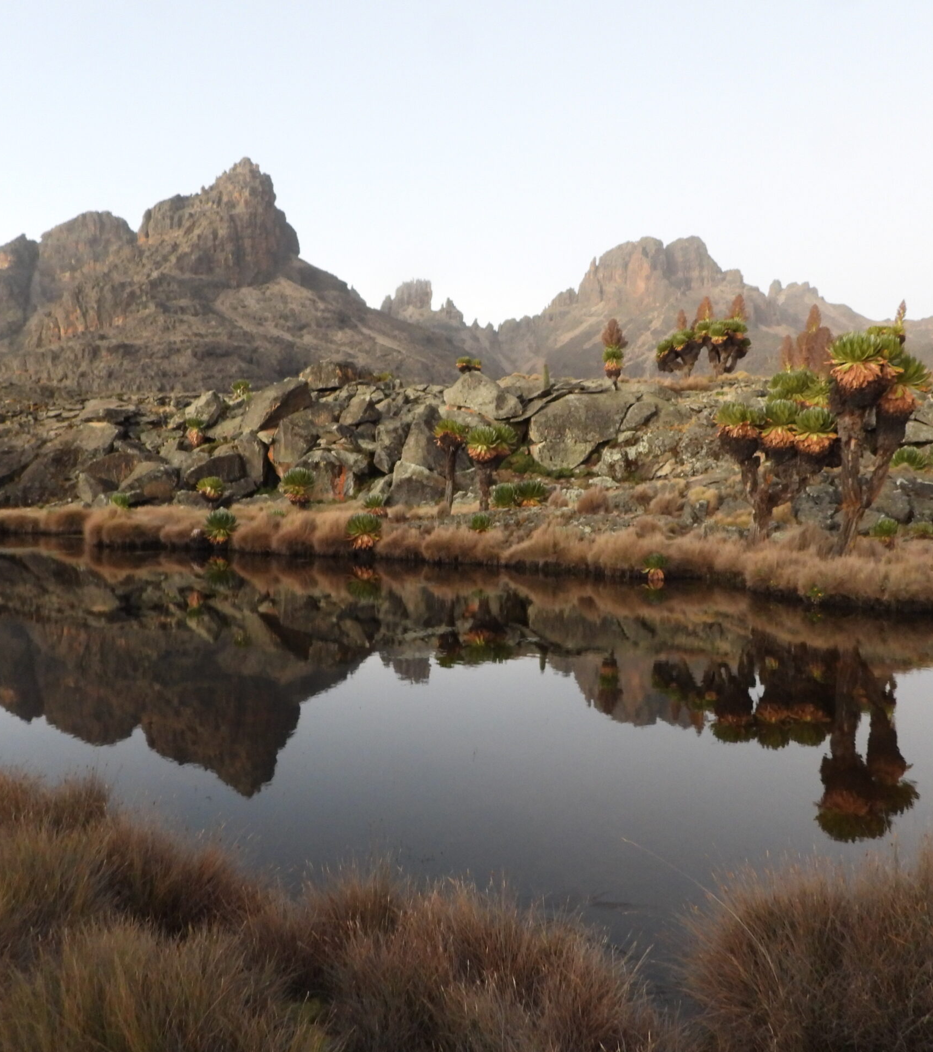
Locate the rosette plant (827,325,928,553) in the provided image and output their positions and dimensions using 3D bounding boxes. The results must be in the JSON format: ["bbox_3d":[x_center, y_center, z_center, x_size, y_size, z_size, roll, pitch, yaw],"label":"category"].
[{"bbox_3d":[6.744,-1.412,15.960,1.604,3.776,1.428,1,3,23],"label":"rosette plant"}]

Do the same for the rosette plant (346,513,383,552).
[{"bbox_3d":[-2.319,0.124,22.008,0.843,0.868,0.818,0,2,-6],"label":"rosette plant"}]

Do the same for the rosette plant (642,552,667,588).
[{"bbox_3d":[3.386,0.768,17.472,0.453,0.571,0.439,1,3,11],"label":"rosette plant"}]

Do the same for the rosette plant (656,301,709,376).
[{"bbox_3d":[11.299,-9.751,50.904,2.754,4.072,2.352,1,3,12],"label":"rosette plant"}]

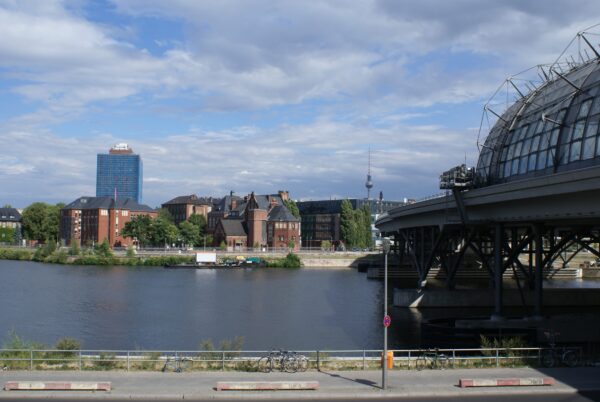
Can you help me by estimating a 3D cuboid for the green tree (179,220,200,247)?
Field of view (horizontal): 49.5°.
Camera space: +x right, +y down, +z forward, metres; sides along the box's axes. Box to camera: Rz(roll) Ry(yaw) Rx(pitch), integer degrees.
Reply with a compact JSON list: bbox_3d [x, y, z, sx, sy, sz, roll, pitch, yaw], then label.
[{"bbox_3d":[-43.521,13.310,255.709,8.700,11.300,8.500,1,-3,-10],"label":"green tree"}]

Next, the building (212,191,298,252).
[{"bbox_3d":[-18.052,8.072,267.383,29.000,24.000,24.000,3,-3,-32],"label":"building"}]

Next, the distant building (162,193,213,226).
[{"bbox_3d":[-51.050,9.042,291.396,17.000,23.500,19.000,3,-4,-40],"label":"distant building"}]

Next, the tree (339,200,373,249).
[{"bbox_3d":[19.637,8.889,229.434,11.500,17.500,9.000,1,-3,0],"label":"tree"}]

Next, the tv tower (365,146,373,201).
[{"bbox_3d":[276.800,-37.271,2630.537,32.000,368.000,32.000,1,-3,-10],"label":"tv tower"}]

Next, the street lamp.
[{"bbox_3d":[3.260,4.209,24.540,0.340,5.650,0.340,1,-3,0],"label":"street lamp"}]

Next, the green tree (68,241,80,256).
[{"bbox_3d":[-80.396,16.873,231.856,4.200,5.600,4.000,1,-3,-10],"label":"green tree"}]

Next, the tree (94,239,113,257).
[{"bbox_3d":[-70.067,16.610,231.833,6.000,6.500,5.500,1,-3,-10],"label":"tree"}]

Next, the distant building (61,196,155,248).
[{"bbox_3d":[-70.146,7.969,237.446,25.000,18.000,29.000,3,-3,-32],"label":"distant building"}]

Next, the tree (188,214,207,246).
[{"bbox_3d":[-41.807,12.386,264.645,8.500,13.800,8.500,1,-3,-10],"label":"tree"}]

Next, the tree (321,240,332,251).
[{"bbox_3d":[8.979,15.145,220.089,3.900,3.600,3.800,1,-3,0],"label":"tree"}]

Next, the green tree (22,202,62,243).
[{"bbox_3d":[-95.011,8.793,240.397,14.000,16.000,13.000,2,-3,-22],"label":"green tree"}]

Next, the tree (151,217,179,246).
[{"bbox_3d":[-53.778,12.634,257.666,11.000,13.000,10.500,1,-3,-10],"label":"tree"}]

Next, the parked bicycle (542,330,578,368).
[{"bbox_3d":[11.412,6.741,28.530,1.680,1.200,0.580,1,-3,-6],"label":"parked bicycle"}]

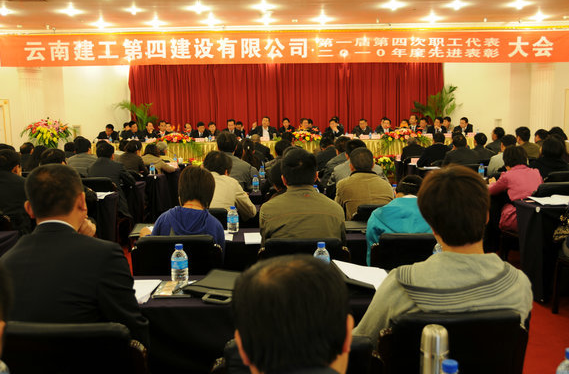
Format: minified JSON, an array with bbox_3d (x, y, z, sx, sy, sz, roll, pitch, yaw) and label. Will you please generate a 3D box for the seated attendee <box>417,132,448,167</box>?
[{"bbox_3d":[2.110,-0.141,8.831,0.500,1.265,0.780,-1,6,-8],"label":"seated attendee"}]

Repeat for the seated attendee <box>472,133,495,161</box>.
[{"bbox_3d":[2.887,-0.183,9.286,0.480,1.250,0.750,-2,6,-15],"label":"seated attendee"}]

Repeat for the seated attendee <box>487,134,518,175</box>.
[{"bbox_3d":[2.341,0.075,6.658,0.500,1.263,0.780,-2,6,-17],"label":"seated attendee"}]

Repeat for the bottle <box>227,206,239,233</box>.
[{"bbox_3d":[-0.321,0.199,3.800,0.068,0.162,0.068,-1,6,0],"label":"bottle"}]

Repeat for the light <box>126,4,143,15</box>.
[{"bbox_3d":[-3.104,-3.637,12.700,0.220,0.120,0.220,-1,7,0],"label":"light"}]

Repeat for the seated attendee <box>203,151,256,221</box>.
[{"bbox_3d":[-0.408,0.352,4.358,0.500,1.214,0.850,-1,6,-10],"label":"seated attendee"}]

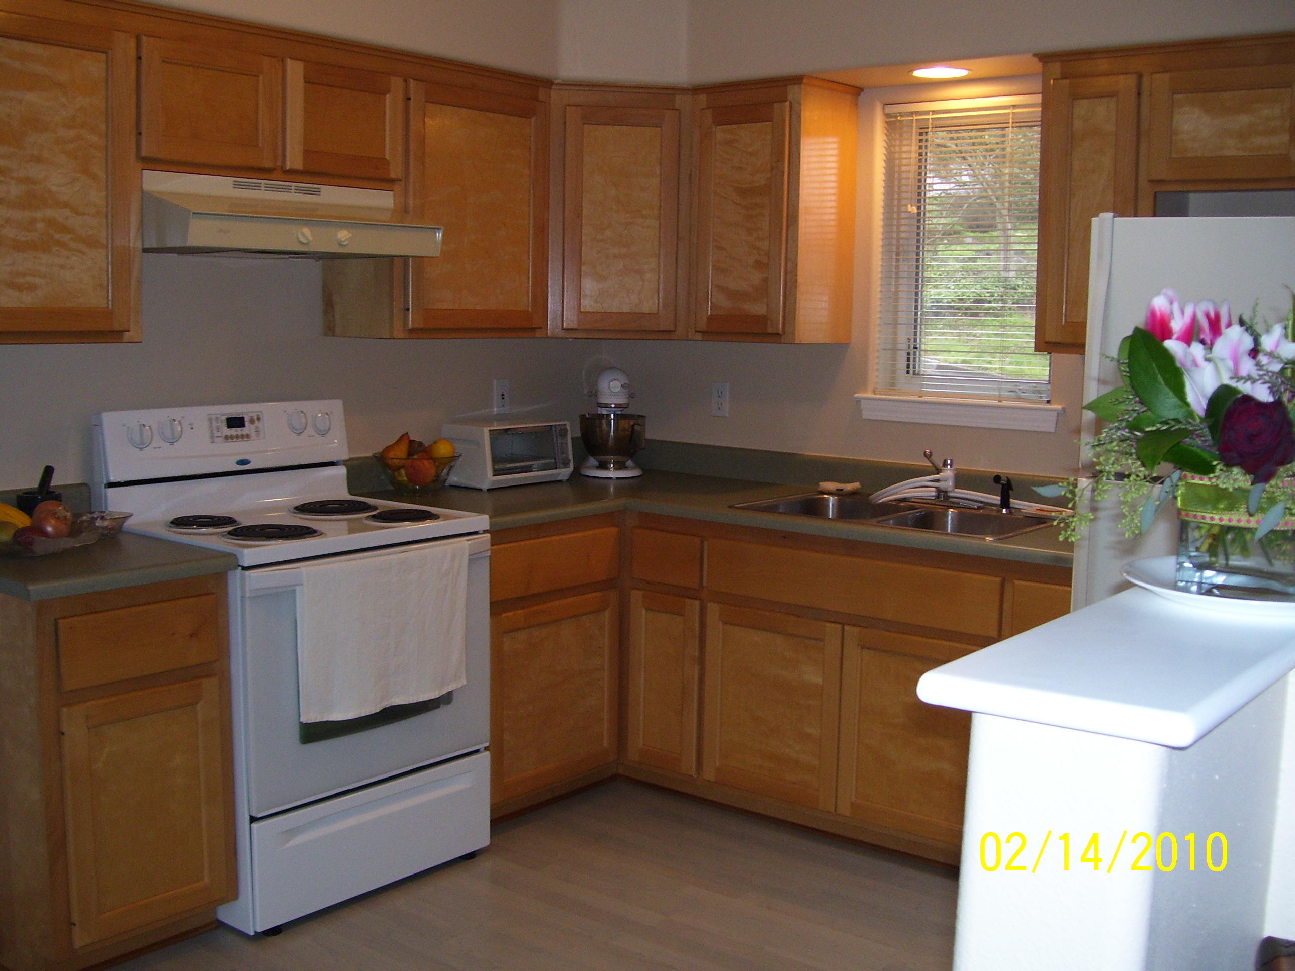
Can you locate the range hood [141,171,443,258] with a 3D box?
[{"bbox_3d":[-0.980,-0.681,3.538,0.515,0.185,0.760,7,9,39],"label":"range hood"}]

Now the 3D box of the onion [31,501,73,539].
[{"bbox_3d":[-1.395,0.080,3.240,0.088,0.085,0.088,7,9,39],"label":"onion"}]

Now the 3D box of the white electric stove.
[{"bbox_3d":[-0.905,0.409,3.621,0.662,1.204,0.756,7,9,39],"label":"white electric stove"}]

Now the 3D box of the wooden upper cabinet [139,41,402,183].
[{"bbox_3d":[-1.046,-0.945,3.566,0.330,0.320,0.772,7,9,39],"label":"wooden upper cabinet"}]

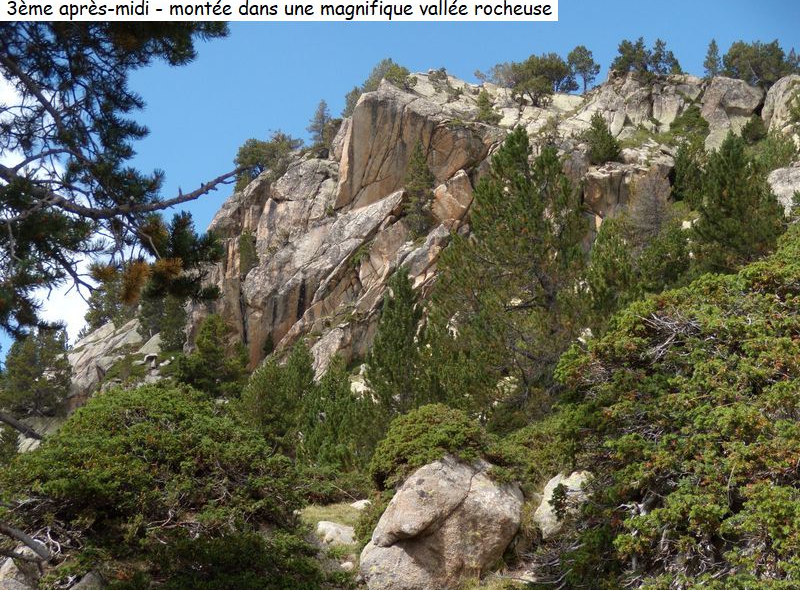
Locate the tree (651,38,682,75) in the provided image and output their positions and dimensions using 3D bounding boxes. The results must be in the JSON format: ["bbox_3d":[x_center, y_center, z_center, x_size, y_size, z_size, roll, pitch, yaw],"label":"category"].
[{"bbox_3d":[24.853,-22.247,125.000,2.984,3.765,2.835,0,-12,0],"label":"tree"}]

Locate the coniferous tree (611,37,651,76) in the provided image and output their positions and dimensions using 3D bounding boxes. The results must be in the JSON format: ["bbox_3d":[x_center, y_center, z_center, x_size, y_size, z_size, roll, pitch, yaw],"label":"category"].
[{"bbox_3d":[21.495,-22.247,125.000,3.730,3.765,3.544,0,-12,0],"label":"coniferous tree"}]

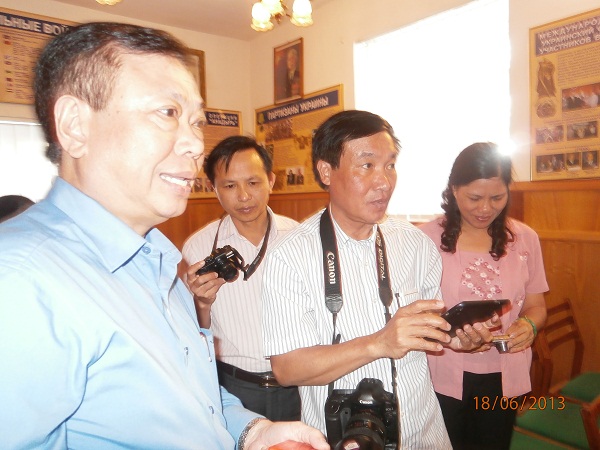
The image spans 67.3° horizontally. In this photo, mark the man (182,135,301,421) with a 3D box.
[{"bbox_3d":[-0.120,0.560,1.360,0.490,1.660,0.360,-4,5,-15],"label":"man"}]

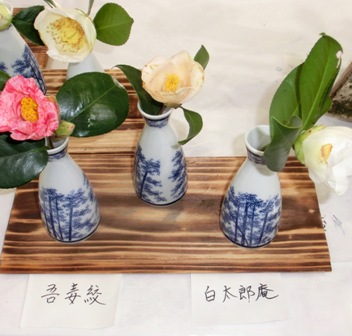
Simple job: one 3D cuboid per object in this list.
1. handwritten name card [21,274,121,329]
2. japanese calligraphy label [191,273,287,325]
[{"bbox_3d":[-0.102,0.130,0.561,0.093,0.002,0.056,2,53,2],"label":"handwritten name card"},{"bbox_3d":[0.061,0.128,0.562,0.091,0.002,0.053,0,53,1],"label":"japanese calligraphy label"}]

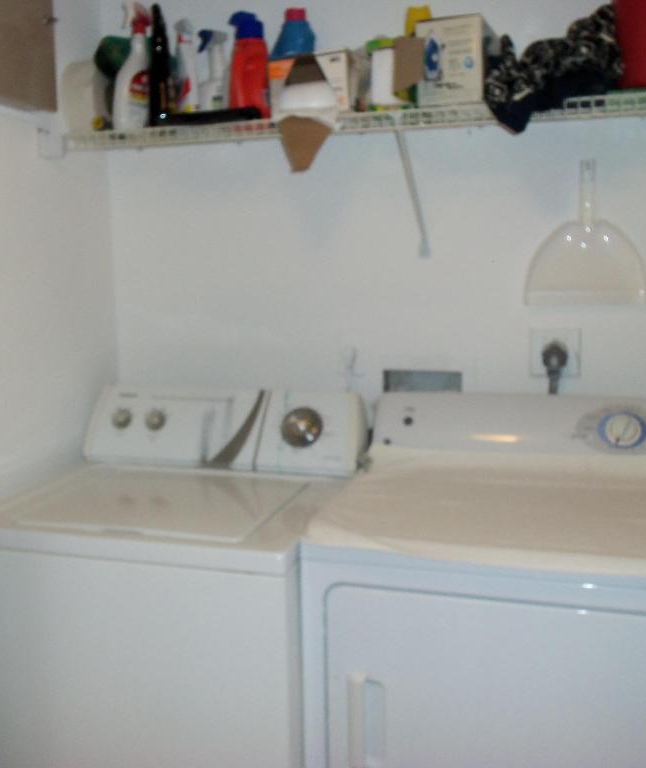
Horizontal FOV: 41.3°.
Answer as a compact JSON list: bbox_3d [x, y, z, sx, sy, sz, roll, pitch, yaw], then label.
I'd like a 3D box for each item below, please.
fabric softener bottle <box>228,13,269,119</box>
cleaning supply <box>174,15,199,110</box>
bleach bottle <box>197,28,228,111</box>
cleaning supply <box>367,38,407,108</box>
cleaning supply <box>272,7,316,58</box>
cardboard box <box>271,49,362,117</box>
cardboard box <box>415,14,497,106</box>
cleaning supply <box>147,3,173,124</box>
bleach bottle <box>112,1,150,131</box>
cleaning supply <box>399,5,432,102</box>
[{"bbox_3d":[-0.159,-0.678,1.852,0.090,0.225,0.070,-4,8,-23],"label":"fabric softener bottle"},{"bbox_3d":[-0.310,-0.704,1.968,0.075,0.253,0.057,-6,9,-38],"label":"cleaning supply"},{"bbox_3d":[-0.248,-0.691,1.951,0.085,0.228,0.060,-3,7,-13],"label":"bleach bottle"},{"bbox_3d":[0.139,-0.632,1.769,0.095,0.148,0.090,1,8,17],"label":"cleaning supply"},{"bbox_3d":[-0.067,-0.723,1.966,0.130,0.283,0.095,1,8,17],"label":"cleaning supply"},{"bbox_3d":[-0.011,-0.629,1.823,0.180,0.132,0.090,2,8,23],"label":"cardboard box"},{"bbox_3d":[0.289,-0.646,1.790,0.131,0.165,0.215,2,8,20],"label":"cardboard box"},{"bbox_3d":[-0.360,-0.701,1.899,0.053,0.265,0.060,3,8,26],"label":"cleaning supply"},{"bbox_3d":[-0.431,-0.709,1.930,0.088,0.274,0.060,-5,8,-28],"label":"bleach bottle"},{"bbox_3d":[0.205,-0.693,1.857,0.070,0.244,0.065,1,8,17],"label":"cleaning supply"}]

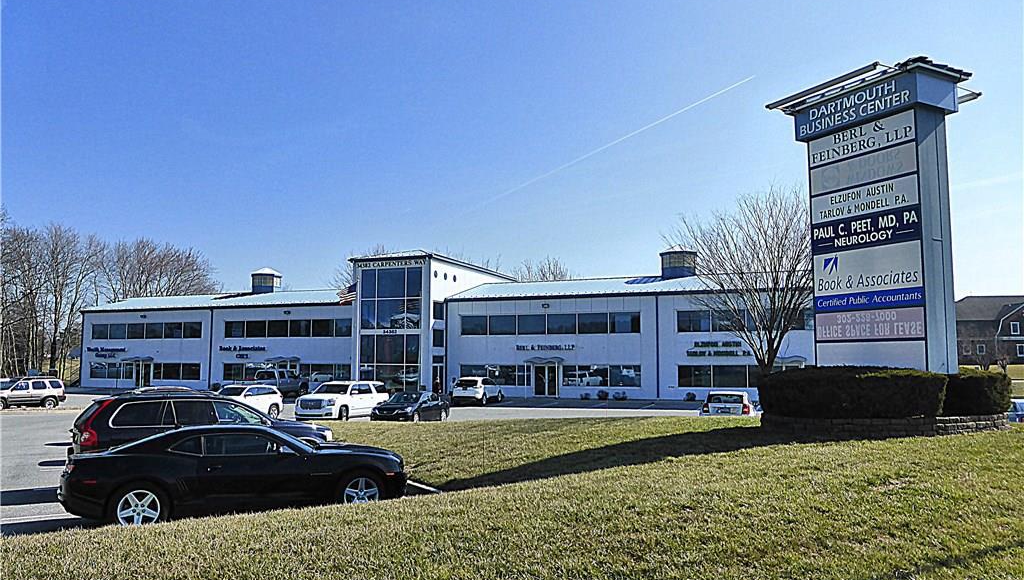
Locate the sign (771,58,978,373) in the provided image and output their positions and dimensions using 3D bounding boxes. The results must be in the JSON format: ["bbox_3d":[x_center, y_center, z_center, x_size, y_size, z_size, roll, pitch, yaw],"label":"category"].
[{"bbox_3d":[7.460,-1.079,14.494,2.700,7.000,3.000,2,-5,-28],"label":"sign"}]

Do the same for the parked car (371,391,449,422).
[{"bbox_3d":[-4.600,5.500,33.500,1.810,1.480,4.760,-2,-5,21],"label":"parked car"}]

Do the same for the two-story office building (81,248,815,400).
[{"bbox_3d":[-5.805,2.931,61.015,70.300,11.400,18.100,-2,-5,21],"label":"two-story office building"}]

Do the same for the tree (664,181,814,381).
[{"bbox_3d":[9.050,0.470,25.000,6.500,8.200,6.500,-2,-5,21],"label":"tree"}]

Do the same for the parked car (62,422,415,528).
[{"bbox_3d":[-3.980,2.720,10.750,4.800,1.380,1.918,2,-5,-25],"label":"parked car"}]

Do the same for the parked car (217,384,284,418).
[{"bbox_3d":[-13.350,5.600,35.200,1.900,1.730,4.800,-2,-5,19],"label":"parked car"}]

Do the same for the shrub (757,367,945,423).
[{"bbox_3d":[6.306,1.903,13.505,1.500,0.850,3.200,2,-5,-28],"label":"shrub"}]

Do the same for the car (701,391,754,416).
[{"bbox_3d":[8.970,4.861,29.050,1.800,1.540,4.600,-2,-5,21],"label":"car"}]

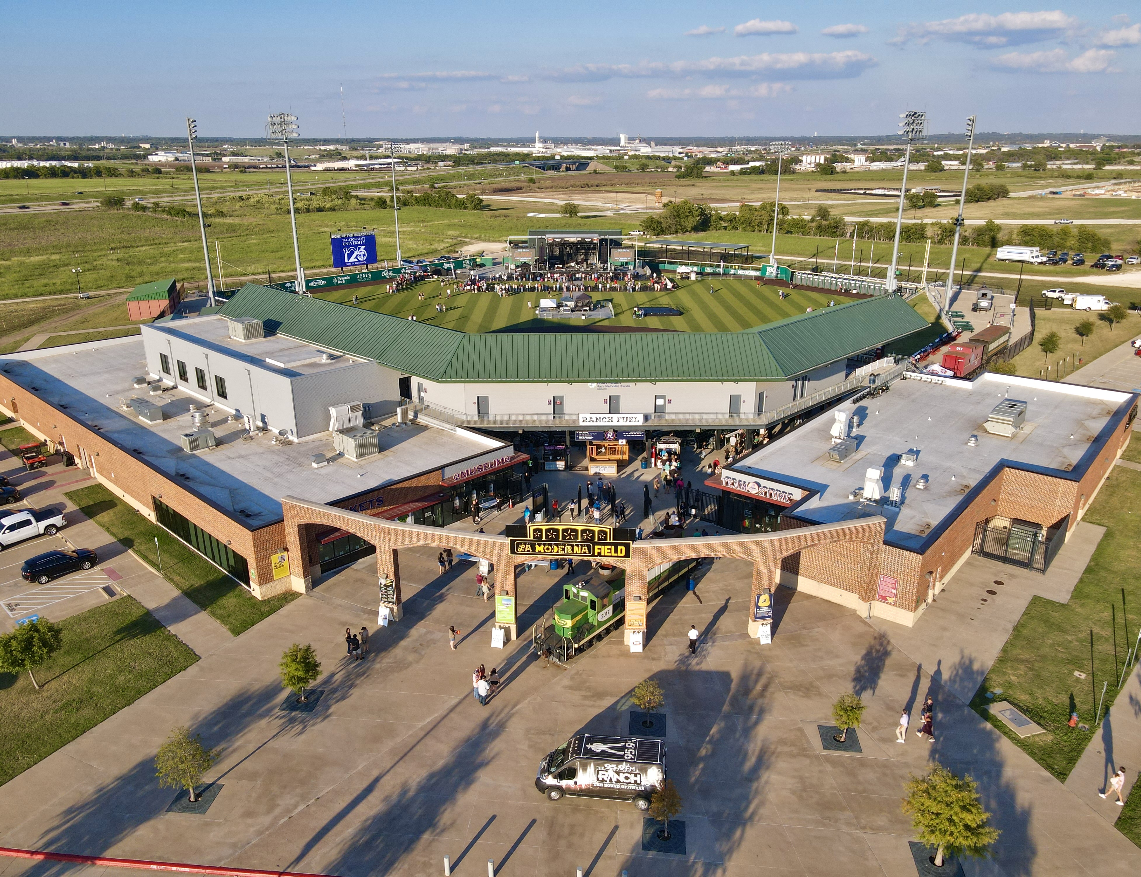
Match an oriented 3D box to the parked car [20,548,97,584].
[{"bbox_3d":[-36.039,8.682,57.120,1.880,1.660,4.700,18,27,40],"label":"parked car"}]

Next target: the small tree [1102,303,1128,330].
[{"bbox_3d":[86.696,-19.298,128.705,2.933,4.398,2.933,0,20,0],"label":"small tree"}]

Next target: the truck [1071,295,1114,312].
[{"bbox_3d":[93.476,-24.132,144.274,7.000,2.700,2.350,5,21,12],"label":"truck"}]

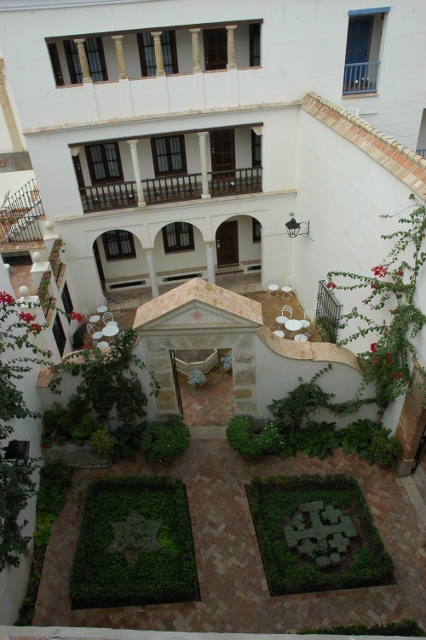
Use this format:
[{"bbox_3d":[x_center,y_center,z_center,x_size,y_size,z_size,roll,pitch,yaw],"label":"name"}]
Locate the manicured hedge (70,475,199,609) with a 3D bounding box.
[{"bbox_3d":[-1.755,4.975,11.070,2.600,0.480,2.830,-4,35,-1],"label":"manicured hedge"}]

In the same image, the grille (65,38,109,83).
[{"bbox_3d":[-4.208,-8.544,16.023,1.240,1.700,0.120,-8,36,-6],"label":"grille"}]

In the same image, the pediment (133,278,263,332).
[{"bbox_3d":[-0.356,-0.327,11.646,3.100,1.020,1.000,-1,35,3],"label":"pediment"}]

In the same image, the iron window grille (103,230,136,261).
[{"bbox_3d":[-3.865,-3.228,19.794,1.220,1.650,0.120,-8,35,-7],"label":"iron window grille"}]

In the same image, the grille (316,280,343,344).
[{"bbox_3d":[3.909,-0.157,16.180,0.200,1.870,1.700,-9,37,-6],"label":"grille"}]

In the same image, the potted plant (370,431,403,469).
[{"bbox_3d":[4.559,3.435,12.686,0.800,1.050,0.800,-4,36,0],"label":"potted plant"}]

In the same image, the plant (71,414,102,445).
[{"bbox_3d":[-3.455,3.063,13.209,0.800,0.760,0.800,-4,36,0],"label":"plant"}]

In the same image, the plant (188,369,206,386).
[{"bbox_3d":[-0.488,1.889,15.725,0.580,0.560,0.580,-4,36,0],"label":"plant"}]

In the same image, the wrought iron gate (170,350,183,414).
[{"bbox_3d":[-0.973,1.809,13.338,0.070,2.900,0.700,-2,35,2],"label":"wrought iron gate"}]

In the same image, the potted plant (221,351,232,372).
[{"bbox_3d":[0.579,1.409,16.230,0.580,0.620,0.580,-4,36,0],"label":"potted plant"}]

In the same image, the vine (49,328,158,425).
[{"bbox_3d":[-2.781,1.774,13.007,2.650,3.050,0.600,-2,36,2],"label":"vine"}]

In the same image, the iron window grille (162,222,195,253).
[{"bbox_3d":[-1.448,-3.526,20.143,1.260,1.600,0.120,-8,36,-6],"label":"iron window grille"}]

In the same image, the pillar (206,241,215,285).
[{"bbox_3d":[-0.071,-2.015,19.148,0.340,2.420,0.340,-8,35,-7],"label":"pillar"}]

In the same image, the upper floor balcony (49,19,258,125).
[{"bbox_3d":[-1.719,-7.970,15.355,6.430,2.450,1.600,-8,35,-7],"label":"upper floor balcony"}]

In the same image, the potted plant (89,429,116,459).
[{"bbox_3d":[-2.937,3.258,12.709,0.700,0.660,0.700,-2,35,2],"label":"potted plant"}]

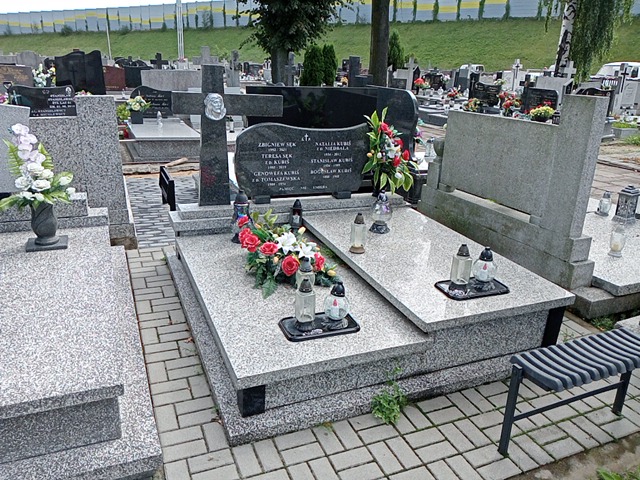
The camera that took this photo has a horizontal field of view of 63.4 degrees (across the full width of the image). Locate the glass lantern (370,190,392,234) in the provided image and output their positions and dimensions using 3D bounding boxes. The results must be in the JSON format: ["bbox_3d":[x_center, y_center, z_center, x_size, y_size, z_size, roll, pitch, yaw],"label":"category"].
[{"bbox_3d":[0.490,-0.228,4.069,0.170,0.326,0.170,3,20,-1],"label":"glass lantern"}]

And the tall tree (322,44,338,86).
[{"bbox_3d":[0.425,-7.373,22.000,0.680,1.850,0.680,3,20,-1],"label":"tall tree"}]

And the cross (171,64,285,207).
[{"bbox_3d":[-0.728,-0.823,4.171,0.880,1.100,0.120,-6,22,-23],"label":"cross"}]

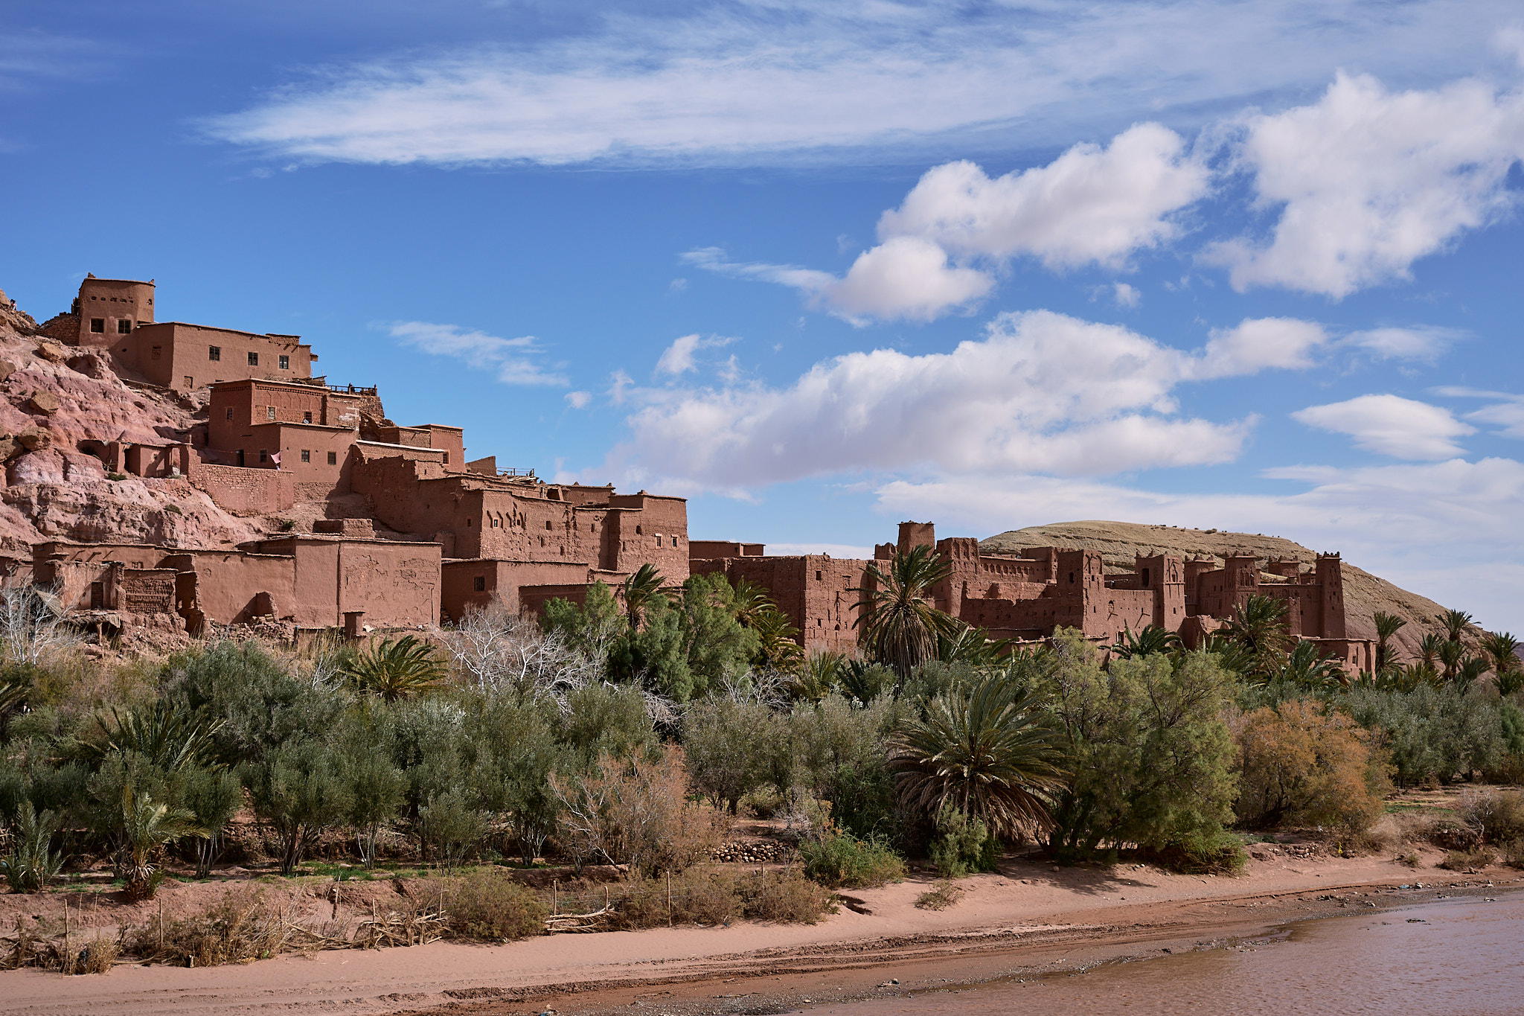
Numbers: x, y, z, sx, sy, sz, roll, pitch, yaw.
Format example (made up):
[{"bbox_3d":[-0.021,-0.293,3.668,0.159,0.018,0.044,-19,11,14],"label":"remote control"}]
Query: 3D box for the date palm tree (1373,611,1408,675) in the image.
[{"bbox_3d":[72.294,16.026,258.000,4.000,8.200,4.100,0,-4,0],"label":"date palm tree"}]

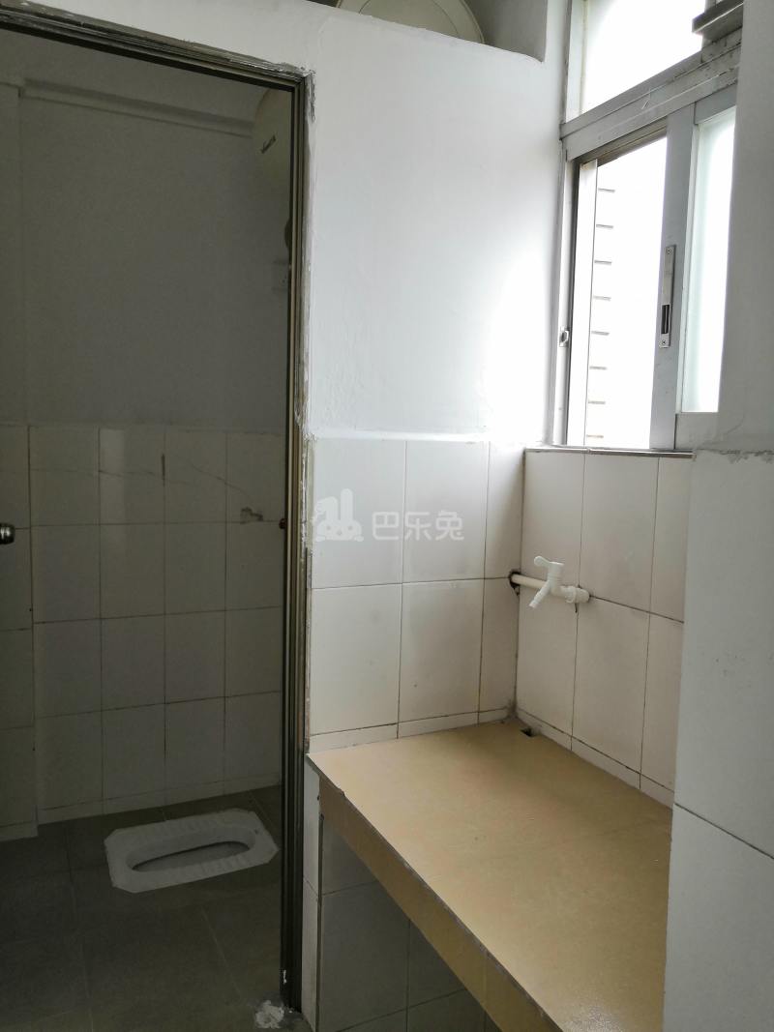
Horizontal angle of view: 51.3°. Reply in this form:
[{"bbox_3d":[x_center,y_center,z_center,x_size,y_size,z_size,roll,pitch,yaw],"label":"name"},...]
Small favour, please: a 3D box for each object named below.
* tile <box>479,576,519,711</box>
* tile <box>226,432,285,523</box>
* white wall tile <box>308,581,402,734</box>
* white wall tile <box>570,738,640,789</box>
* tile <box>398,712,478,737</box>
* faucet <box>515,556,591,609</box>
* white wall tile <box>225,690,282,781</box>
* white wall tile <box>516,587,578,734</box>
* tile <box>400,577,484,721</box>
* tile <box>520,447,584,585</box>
[{"bbox_3d":[0.251,0.286,1.802,0.094,0.300,0.010,-1,6,-25],"label":"tile"},{"bbox_3d":[-0.445,-0.129,2.727,0.200,0.300,0.010,-1,6,-25],"label":"tile"},{"bbox_3d":[-0.065,0.296,1.677,0.202,0.304,0.010,-1,6,-25],"label":"white wall tile"},{"bbox_3d":[0.432,0.486,1.587,0.010,0.032,0.200,-1,6,-26],"label":"white wall tile"},{"bbox_3d":[0.114,0.460,1.779,0.202,0.032,0.010,-1,6,-25],"label":"tile"},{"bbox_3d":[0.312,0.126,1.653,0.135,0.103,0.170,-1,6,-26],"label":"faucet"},{"bbox_3d":[-0.467,0.766,2.811,0.200,0.300,0.010,-1,6,-25],"label":"white wall tile"},{"bbox_3d":[0.348,0.299,1.752,0.010,0.304,0.205,-1,6,-26],"label":"white wall tile"},{"bbox_3d":[0.118,0.292,1.763,0.202,0.304,0.010,-1,6,-25],"label":"tile"},{"bbox_3d":[0.351,0.005,1.701,0.010,0.281,0.202,-1,6,-25],"label":"tile"}]

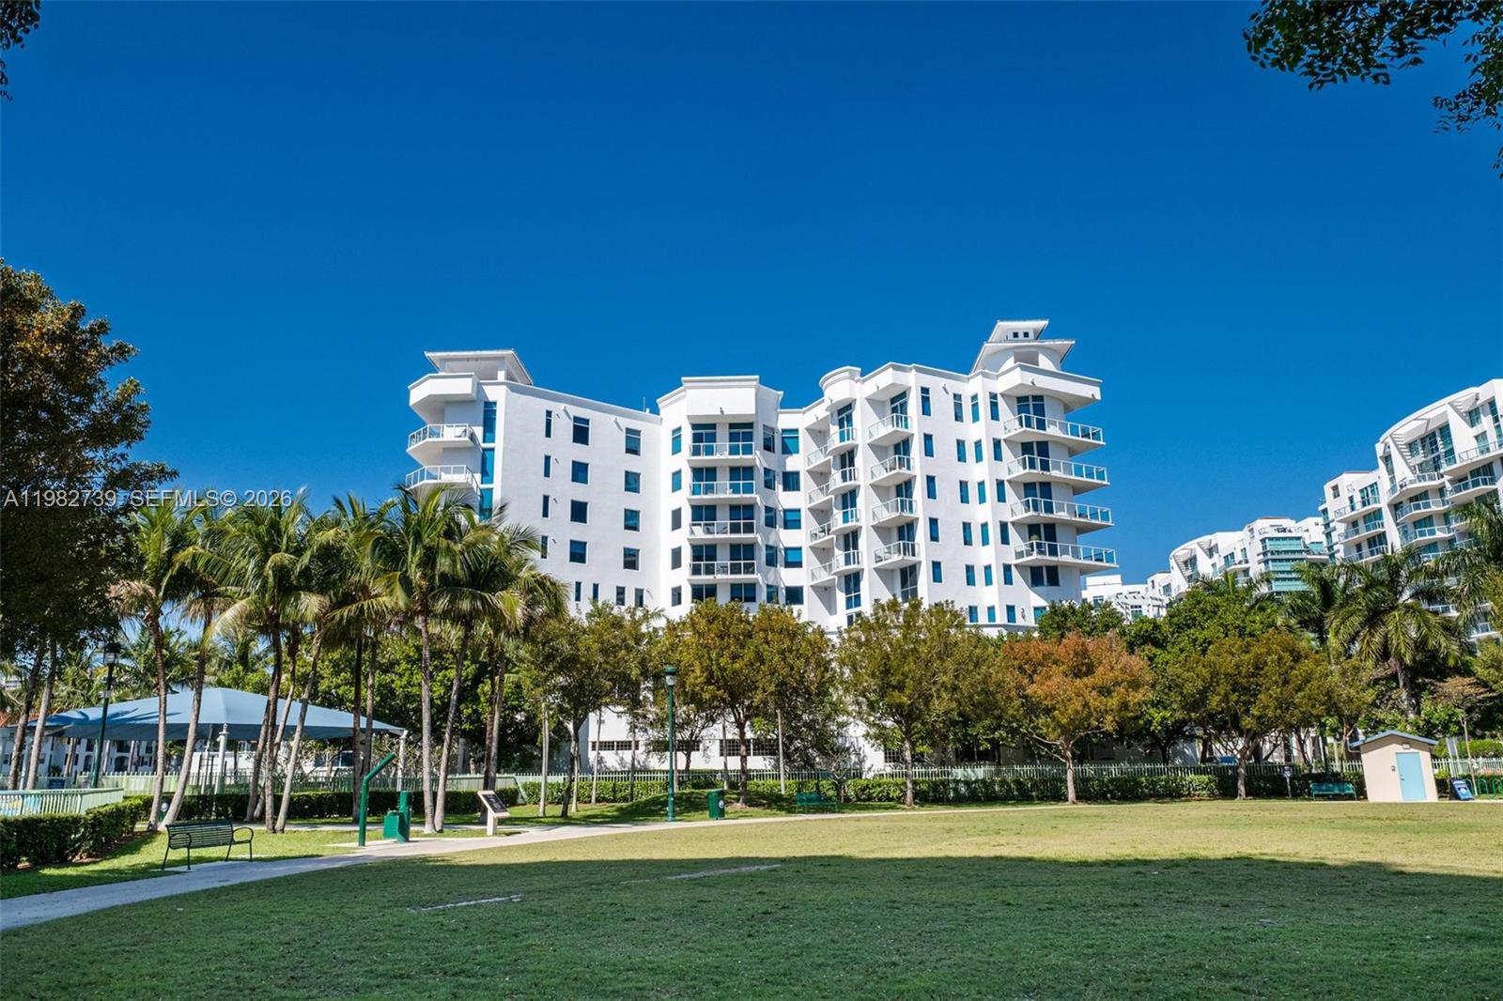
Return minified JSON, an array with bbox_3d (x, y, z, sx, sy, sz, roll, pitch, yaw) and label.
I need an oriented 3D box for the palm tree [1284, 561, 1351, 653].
[{"bbox_3d":[34.183,10.322,59.116,4.600,13.636,4.600,-1,-14,0],"label":"palm tree"}]

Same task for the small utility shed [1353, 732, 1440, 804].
[{"bbox_3d":[29.038,11.967,45.260,3.100,3.064,2.800,-9,-16,30],"label":"small utility shed"}]

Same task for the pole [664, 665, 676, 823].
[{"bbox_3d":[-2.950,8.792,36.469,0.460,5.565,0.460,-1,-14,0],"label":"pole"}]

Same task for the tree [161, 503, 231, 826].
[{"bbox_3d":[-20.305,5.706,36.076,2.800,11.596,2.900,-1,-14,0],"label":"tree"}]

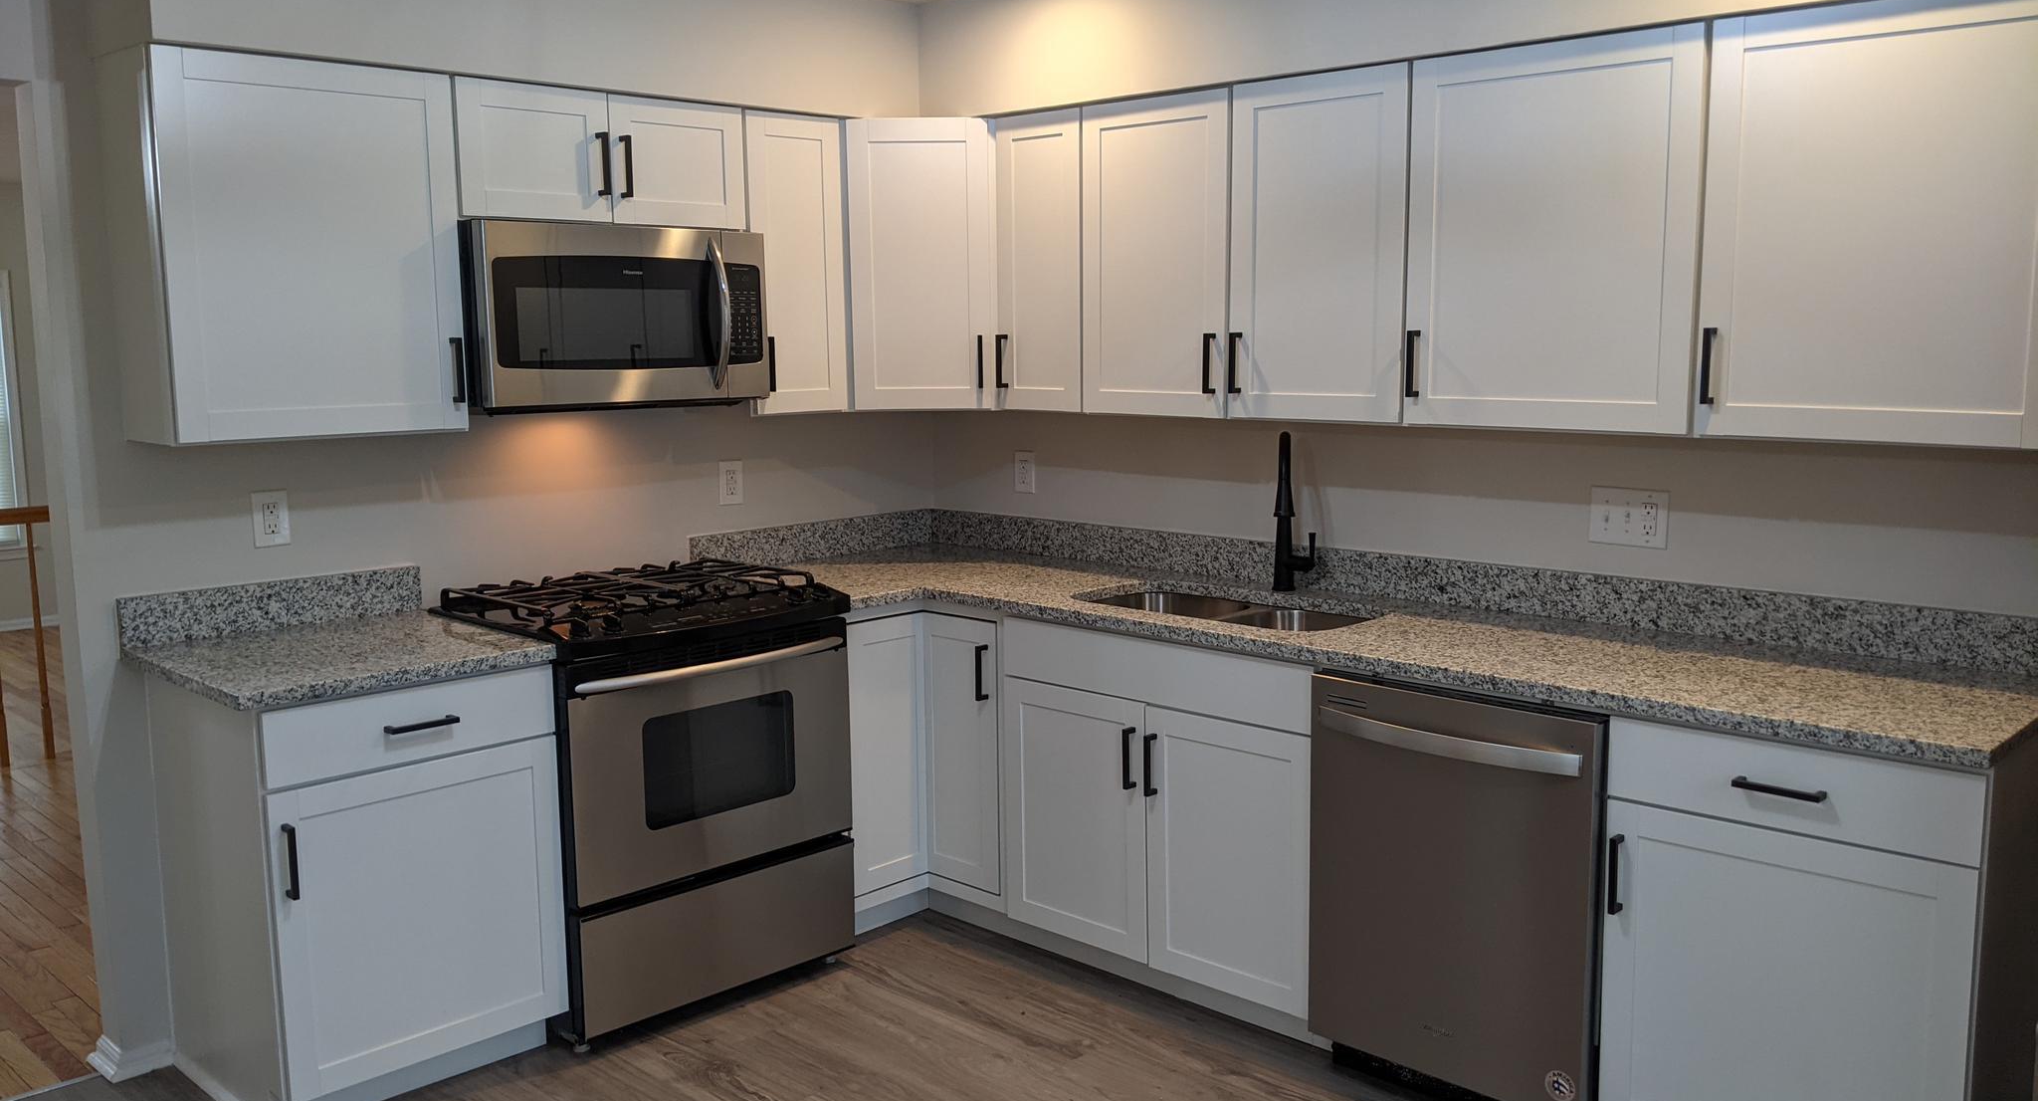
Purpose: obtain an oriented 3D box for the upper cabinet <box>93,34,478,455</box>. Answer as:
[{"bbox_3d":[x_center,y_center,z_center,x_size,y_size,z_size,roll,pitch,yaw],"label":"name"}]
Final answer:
[{"bbox_3d":[-1.539,-0.625,3.361,0.326,0.764,0.603,7,11,44],"label":"upper cabinet"}]

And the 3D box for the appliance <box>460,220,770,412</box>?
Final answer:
[{"bbox_3d":[-1.023,-0.554,3.819,0.420,0.417,0.757,7,11,44],"label":"appliance"}]

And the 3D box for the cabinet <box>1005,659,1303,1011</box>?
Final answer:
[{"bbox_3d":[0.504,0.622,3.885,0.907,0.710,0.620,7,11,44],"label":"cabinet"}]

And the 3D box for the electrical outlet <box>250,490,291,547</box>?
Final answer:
[{"bbox_3d":[-1.655,-0.070,3.523,0.008,0.123,0.077,7,11,44],"label":"electrical outlet"}]

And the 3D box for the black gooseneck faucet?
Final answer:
[{"bbox_3d":[0.672,-0.087,3.868,0.107,0.403,0.240,1,8,9],"label":"black gooseneck faucet"}]

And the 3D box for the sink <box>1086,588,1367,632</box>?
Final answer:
[{"bbox_3d":[0.499,0.251,3.828,0.790,0.200,0.425,7,11,44],"label":"sink"}]

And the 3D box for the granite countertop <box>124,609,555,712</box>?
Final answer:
[{"bbox_3d":[-1.423,0.218,3.334,0.652,0.030,0.646,7,11,44],"label":"granite countertop"}]

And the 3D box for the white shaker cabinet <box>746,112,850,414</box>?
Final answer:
[{"bbox_3d":[-0.685,-0.749,4.214,0.325,0.761,0.305,7,11,44],"label":"white shaker cabinet"}]

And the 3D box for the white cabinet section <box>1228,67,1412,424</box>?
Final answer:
[{"bbox_3d":[0.762,-0.675,3.612,0.459,0.757,0.327,7,11,44],"label":"white cabinet section"}]

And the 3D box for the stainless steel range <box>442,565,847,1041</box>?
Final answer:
[{"bbox_3d":[-0.897,0.570,3.876,0.680,0.962,0.768,7,11,44],"label":"stainless steel range"}]

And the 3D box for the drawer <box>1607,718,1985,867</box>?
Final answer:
[{"bbox_3d":[1.454,0.372,2.841,0.598,0.152,0.515,7,11,44],"label":"drawer"}]

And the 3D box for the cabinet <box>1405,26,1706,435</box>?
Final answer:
[{"bbox_3d":[1.159,-0.639,3.288,0.610,0.764,0.326,7,11,44],"label":"cabinet"}]

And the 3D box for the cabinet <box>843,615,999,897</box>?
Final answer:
[{"bbox_3d":[-0.252,0.501,4.425,0.900,0.800,0.900,7,11,44],"label":"cabinet"}]

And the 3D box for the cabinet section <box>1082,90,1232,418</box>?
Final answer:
[{"bbox_3d":[0.433,-0.715,3.926,0.455,0.757,0.327,7,11,44],"label":"cabinet section"}]

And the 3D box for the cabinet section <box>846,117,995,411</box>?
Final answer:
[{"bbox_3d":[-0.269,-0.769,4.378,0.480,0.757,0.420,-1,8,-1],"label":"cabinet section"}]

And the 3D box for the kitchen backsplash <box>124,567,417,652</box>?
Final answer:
[{"bbox_3d":[-1.649,0.122,3.544,0.020,0.107,0.652,7,11,44],"label":"kitchen backsplash"}]

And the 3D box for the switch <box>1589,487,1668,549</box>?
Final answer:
[{"bbox_3d":[1.317,-0.070,3.434,0.167,0.118,0.012,7,11,44],"label":"switch"}]

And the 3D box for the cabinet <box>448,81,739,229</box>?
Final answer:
[{"bbox_3d":[-1.058,-0.922,3.805,0.325,0.305,0.762,7,11,44],"label":"cabinet"}]

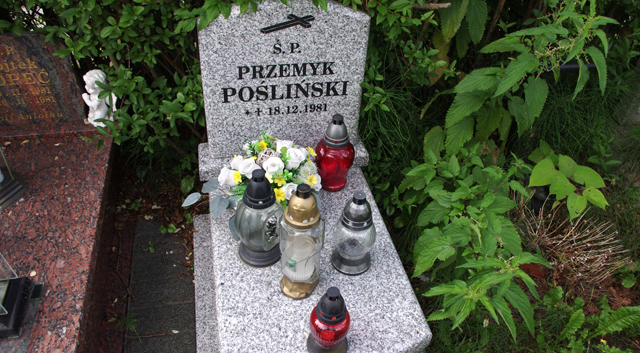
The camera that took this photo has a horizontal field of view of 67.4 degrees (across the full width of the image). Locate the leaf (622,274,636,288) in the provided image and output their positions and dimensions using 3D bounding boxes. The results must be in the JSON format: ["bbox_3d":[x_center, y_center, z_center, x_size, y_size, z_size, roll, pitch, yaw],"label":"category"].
[{"bbox_3d":[1.059,0.360,1.639,0.047,0.015,0.040,-33,53,-12],"label":"leaf"}]

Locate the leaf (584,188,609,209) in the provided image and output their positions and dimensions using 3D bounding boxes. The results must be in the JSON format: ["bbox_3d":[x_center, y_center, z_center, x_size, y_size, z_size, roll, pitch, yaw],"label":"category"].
[{"bbox_3d":[0.999,0.080,1.728,0.054,0.025,0.092,-36,58,-7],"label":"leaf"}]

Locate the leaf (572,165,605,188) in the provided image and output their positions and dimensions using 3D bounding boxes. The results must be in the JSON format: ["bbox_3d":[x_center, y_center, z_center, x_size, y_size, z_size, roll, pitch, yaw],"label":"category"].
[{"bbox_3d":[0.992,0.003,1.759,0.111,0.025,0.088,24,70,25],"label":"leaf"}]

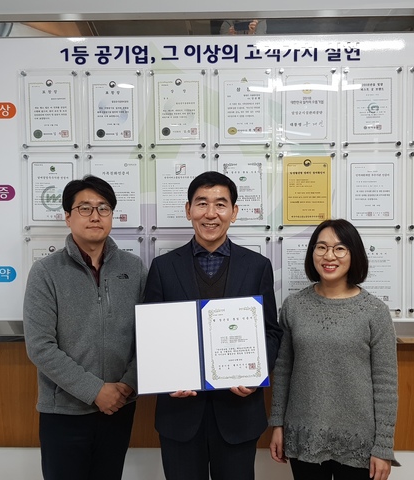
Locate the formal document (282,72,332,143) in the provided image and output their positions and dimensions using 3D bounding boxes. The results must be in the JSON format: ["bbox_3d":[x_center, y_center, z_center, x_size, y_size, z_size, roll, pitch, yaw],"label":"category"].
[{"bbox_3d":[0.425,-0.554,2.030,0.210,0.297,0.010,0,1,2],"label":"formal document"}]

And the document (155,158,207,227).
[{"bbox_3d":[-0.111,-0.199,2.052,0.210,0.297,0.012,0,2,2],"label":"document"}]

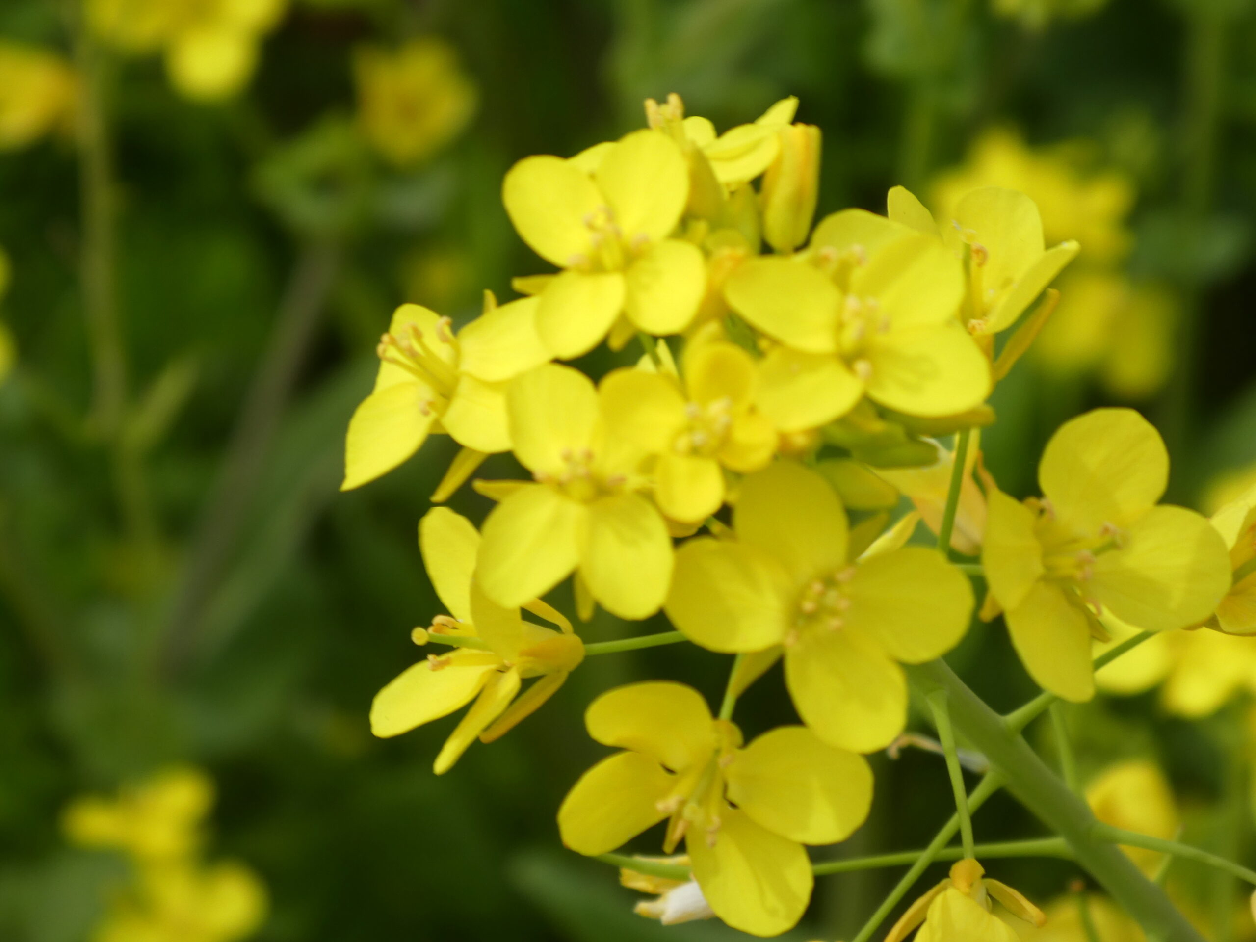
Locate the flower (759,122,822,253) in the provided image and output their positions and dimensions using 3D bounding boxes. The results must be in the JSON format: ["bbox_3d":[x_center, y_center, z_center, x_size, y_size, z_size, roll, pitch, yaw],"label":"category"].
[{"bbox_3d":[0.011,-0.019,0.476,0.004,0.009,0.004,6,7,0],"label":"flower"}]

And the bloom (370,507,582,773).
[{"bbox_3d":[-0.010,0.011,0.482,0.012,0.018,0.014,5,7,-25],"label":"bloom"}]

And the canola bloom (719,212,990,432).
[{"bbox_3d":[0.015,-0.010,0.473,0.017,0.014,0.008,-1,-21,-3],"label":"canola bloom"}]

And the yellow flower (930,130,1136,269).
[{"bbox_3d":[0.048,-0.033,0.860,0.021,0.015,0.012,0,-21,0],"label":"yellow flower"}]

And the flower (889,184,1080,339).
[{"bbox_3d":[0.024,-0.014,0.482,0.013,0.009,0.010,-1,41,-3],"label":"flower"}]

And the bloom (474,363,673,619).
[{"bbox_3d":[-0.004,0.001,0.472,0.013,0.017,0.007,2,-14,9],"label":"bloom"}]

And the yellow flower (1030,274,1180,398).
[{"bbox_3d":[0.056,-0.016,0.860,0.015,0.014,0.010,0,-6,0],"label":"yellow flower"}]

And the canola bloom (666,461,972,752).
[{"bbox_3d":[0.013,0.009,0.478,0.020,0.019,0.008,0,-7,0],"label":"canola bloom"}]

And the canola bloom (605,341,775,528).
[{"bbox_3d":[0.004,-0.003,0.471,0.011,0.012,0.007,-1,-12,-3],"label":"canola bloom"}]

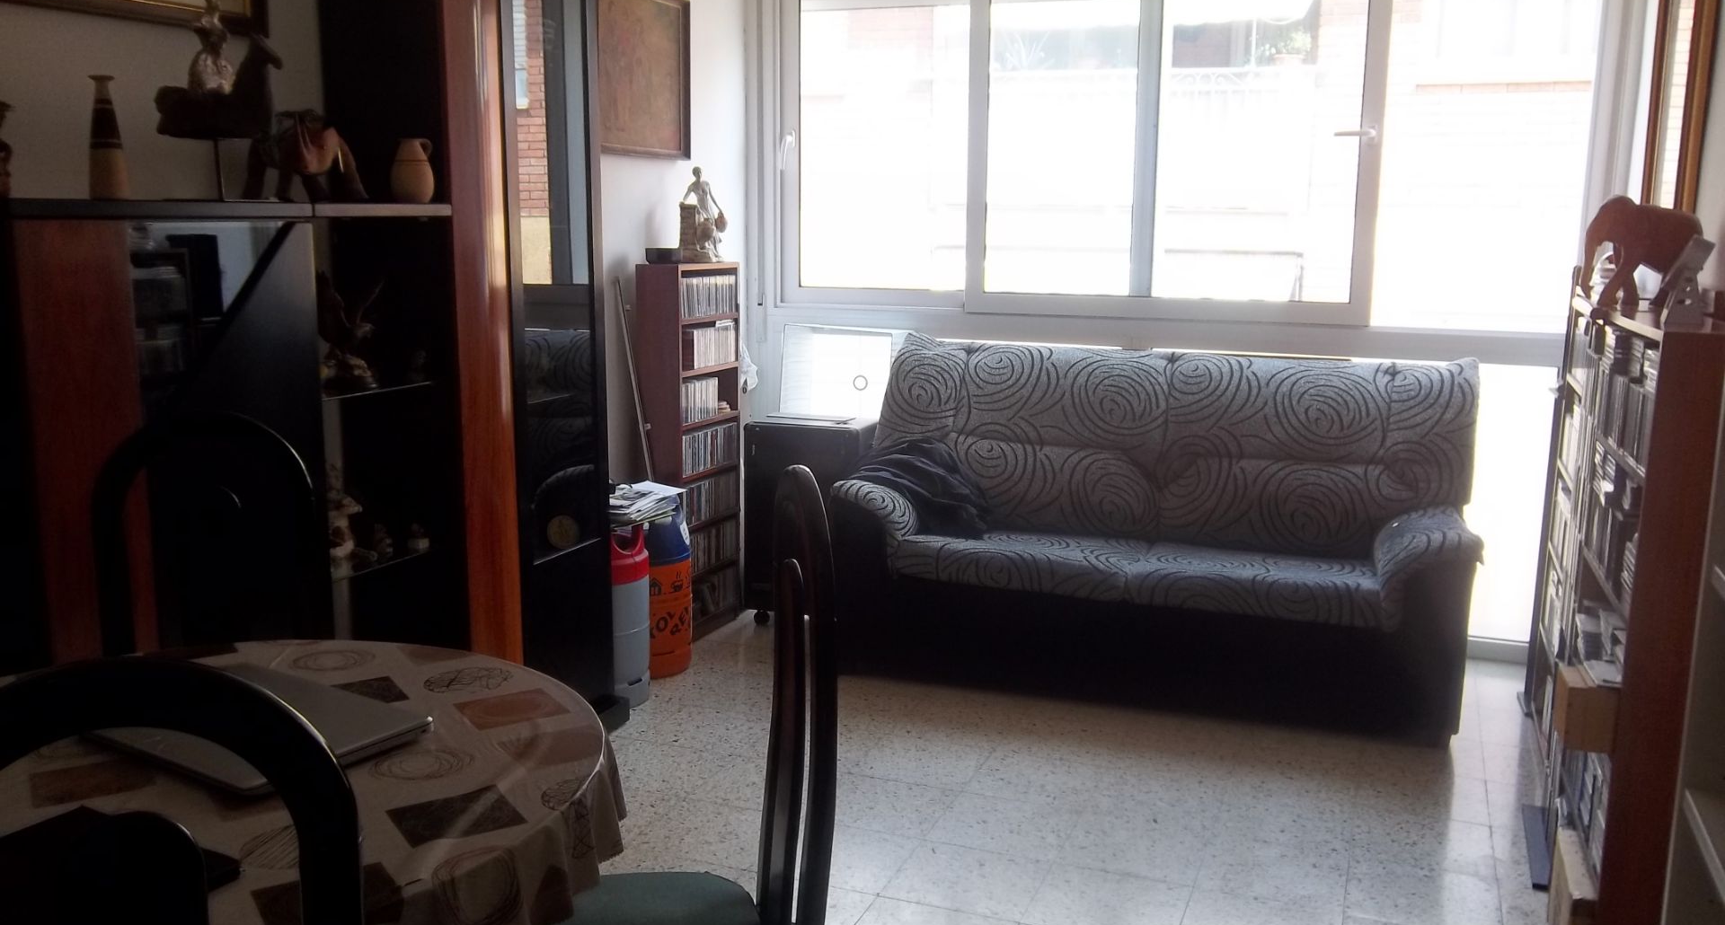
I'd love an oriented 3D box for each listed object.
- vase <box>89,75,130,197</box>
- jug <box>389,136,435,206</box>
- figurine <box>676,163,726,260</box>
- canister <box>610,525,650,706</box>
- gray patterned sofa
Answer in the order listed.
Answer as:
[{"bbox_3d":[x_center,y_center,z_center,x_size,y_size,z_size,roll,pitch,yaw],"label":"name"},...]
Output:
[{"bbox_3d":[-1.300,-0.557,2.395,0.061,0.209,0.061,-5,12,-27],"label":"vase"},{"bbox_3d":[-0.973,-0.629,3.009,0.093,0.142,0.090,-3,11,-17],"label":"jug"},{"bbox_3d":[-0.534,-0.822,4.620,0.158,0.326,0.128,-6,12,-30],"label":"figurine"},{"bbox_3d":[-0.769,0.420,4.074,0.301,0.561,0.301,-2,10,-11],"label":"canister"},{"bbox_3d":[0.902,0.157,4.362,1.826,1.000,0.877,4,11,17],"label":"gray patterned sofa"}]

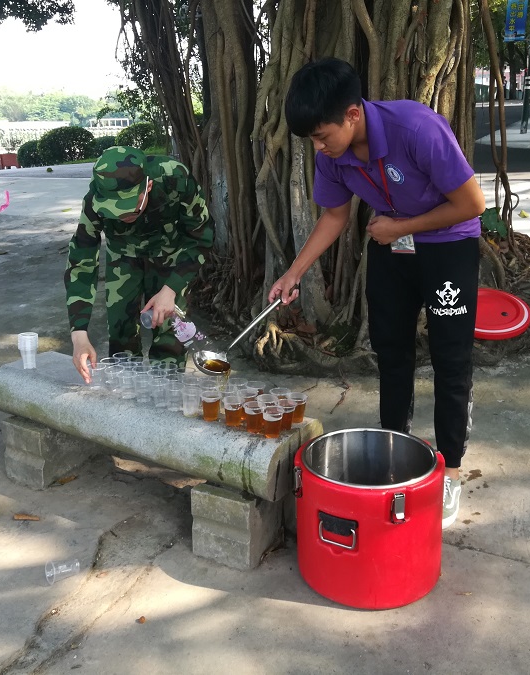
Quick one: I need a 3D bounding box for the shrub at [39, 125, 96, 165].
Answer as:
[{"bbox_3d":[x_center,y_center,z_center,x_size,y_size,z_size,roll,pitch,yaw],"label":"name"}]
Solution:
[{"bbox_3d":[-5.579,-5.396,19.000,1.600,1.050,1.400,-1,17,0],"label":"shrub"}]

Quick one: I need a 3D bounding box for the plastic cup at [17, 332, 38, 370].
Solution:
[{"bbox_3d":[-0.953,0.054,2.706,0.077,0.144,0.077,-1,17,0],"label":"plastic cup"}]

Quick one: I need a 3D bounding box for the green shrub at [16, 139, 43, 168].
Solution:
[{"bbox_3d":[-6.418,-5.035,18.500,1.000,0.850,1.000,-1,17,0],"label":"green shrub"}]

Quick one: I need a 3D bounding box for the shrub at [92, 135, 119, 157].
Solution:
[{"bbox_3d":[-4.898,-5.792,20.500,1.250,0.900,1.200,-1,17,0],"label":"shrub"}]

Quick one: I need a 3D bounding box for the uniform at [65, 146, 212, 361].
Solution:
[{"bbox_3d":[-0.459,-0.150,2.684,0.549,1.176,0.539,3,18,11],"label":"uniform"}]

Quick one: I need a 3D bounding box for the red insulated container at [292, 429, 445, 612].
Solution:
[{"bbox_3d":[0.311,0.520,2.038,0.441,0.392,0.441,-1,17,0],"label":"red insulated container"}]

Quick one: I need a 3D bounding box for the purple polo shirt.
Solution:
[{"bbox_3d":[0.399,-0.475,1.997,0.461,0.441,0.402,9,20,29],"label":"purple polo shirt"}]

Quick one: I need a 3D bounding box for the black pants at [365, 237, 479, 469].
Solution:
[{"bbox_3d":[0.522,0.080,2.283,0.363,0.902,0.284,8,19,26],"label":"black pants"}]

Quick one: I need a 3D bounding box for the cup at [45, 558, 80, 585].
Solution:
[{"bbox_3d":[-0.608,0.705,2.051,0.085,0.076,0.076,-3,16,-28],"label":"cup"}]

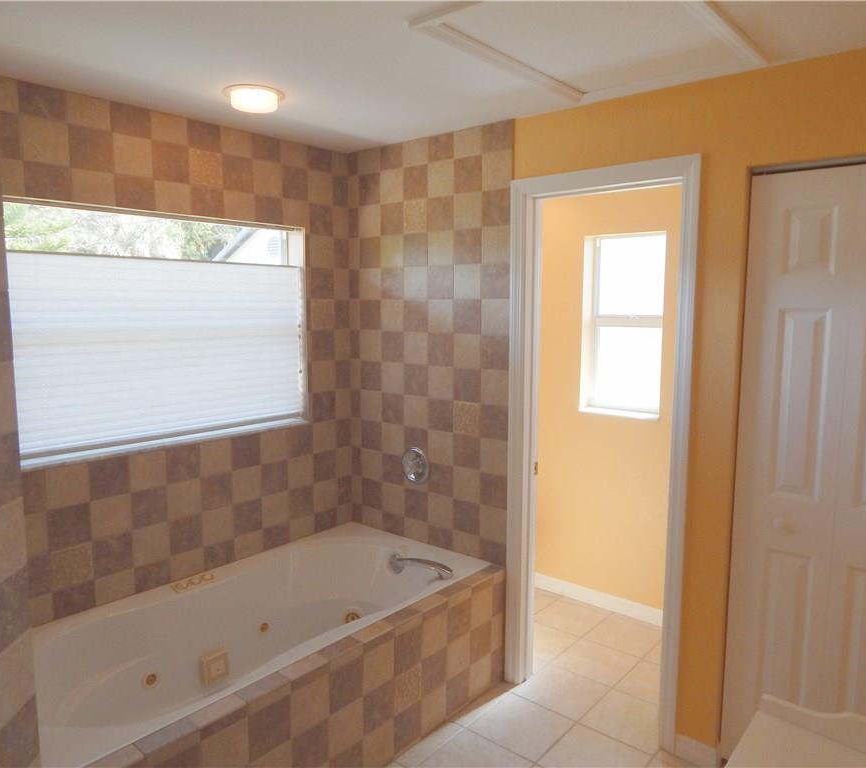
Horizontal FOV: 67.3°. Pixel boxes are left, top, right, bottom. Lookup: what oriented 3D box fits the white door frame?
[{"bbox_3d":[0.650,0.271,2.584,0.755,2.162,0.145,6,9,40],"label":"white door frame"}]

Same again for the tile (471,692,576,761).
[{"bbox_3d":[0.360,1.363,2.590,0.301,0.010,0.313,6,9,40],"label":"tile"}]

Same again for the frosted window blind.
[{"bbox_3d":[-1.053,-0.154,2.661,0.035,0.698,1.255,6,9,40],"label":"frosted window blind"}]

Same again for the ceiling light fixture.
[{"bbox_3d":[-0.640,-1.011,2.339,0.214,0.050,0.214,0,7,0],"label":"ceiling light fixture"}]

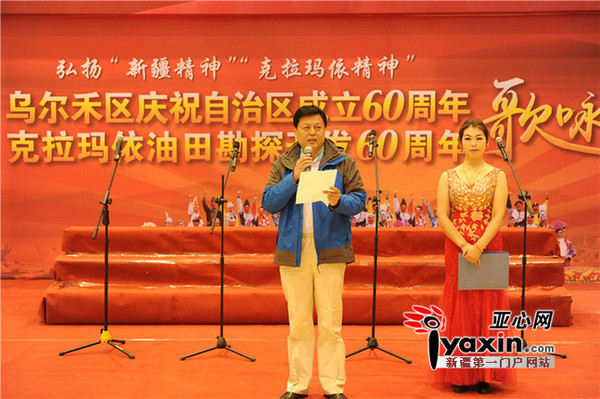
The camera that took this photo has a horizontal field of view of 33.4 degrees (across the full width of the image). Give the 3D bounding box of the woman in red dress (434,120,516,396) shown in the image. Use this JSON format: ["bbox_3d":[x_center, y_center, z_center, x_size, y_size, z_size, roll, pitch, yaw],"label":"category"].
[{"bbox_3d":[1.109,0.347,6.234,0.520,1.700,0.400,1,3,8],"label":"woman in red dress"}]

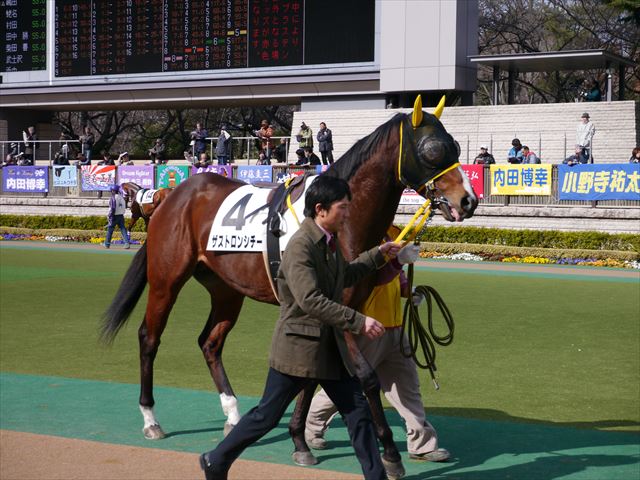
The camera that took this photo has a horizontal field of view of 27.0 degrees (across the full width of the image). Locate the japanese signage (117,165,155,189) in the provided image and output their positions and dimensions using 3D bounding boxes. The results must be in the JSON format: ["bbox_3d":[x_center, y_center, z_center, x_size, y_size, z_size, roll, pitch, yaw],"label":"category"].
[{"bbox_3d":[-5.613,-1.890,40.720,1.584,0.752,0.050,2,3,35],"label":"japanese signage"}]

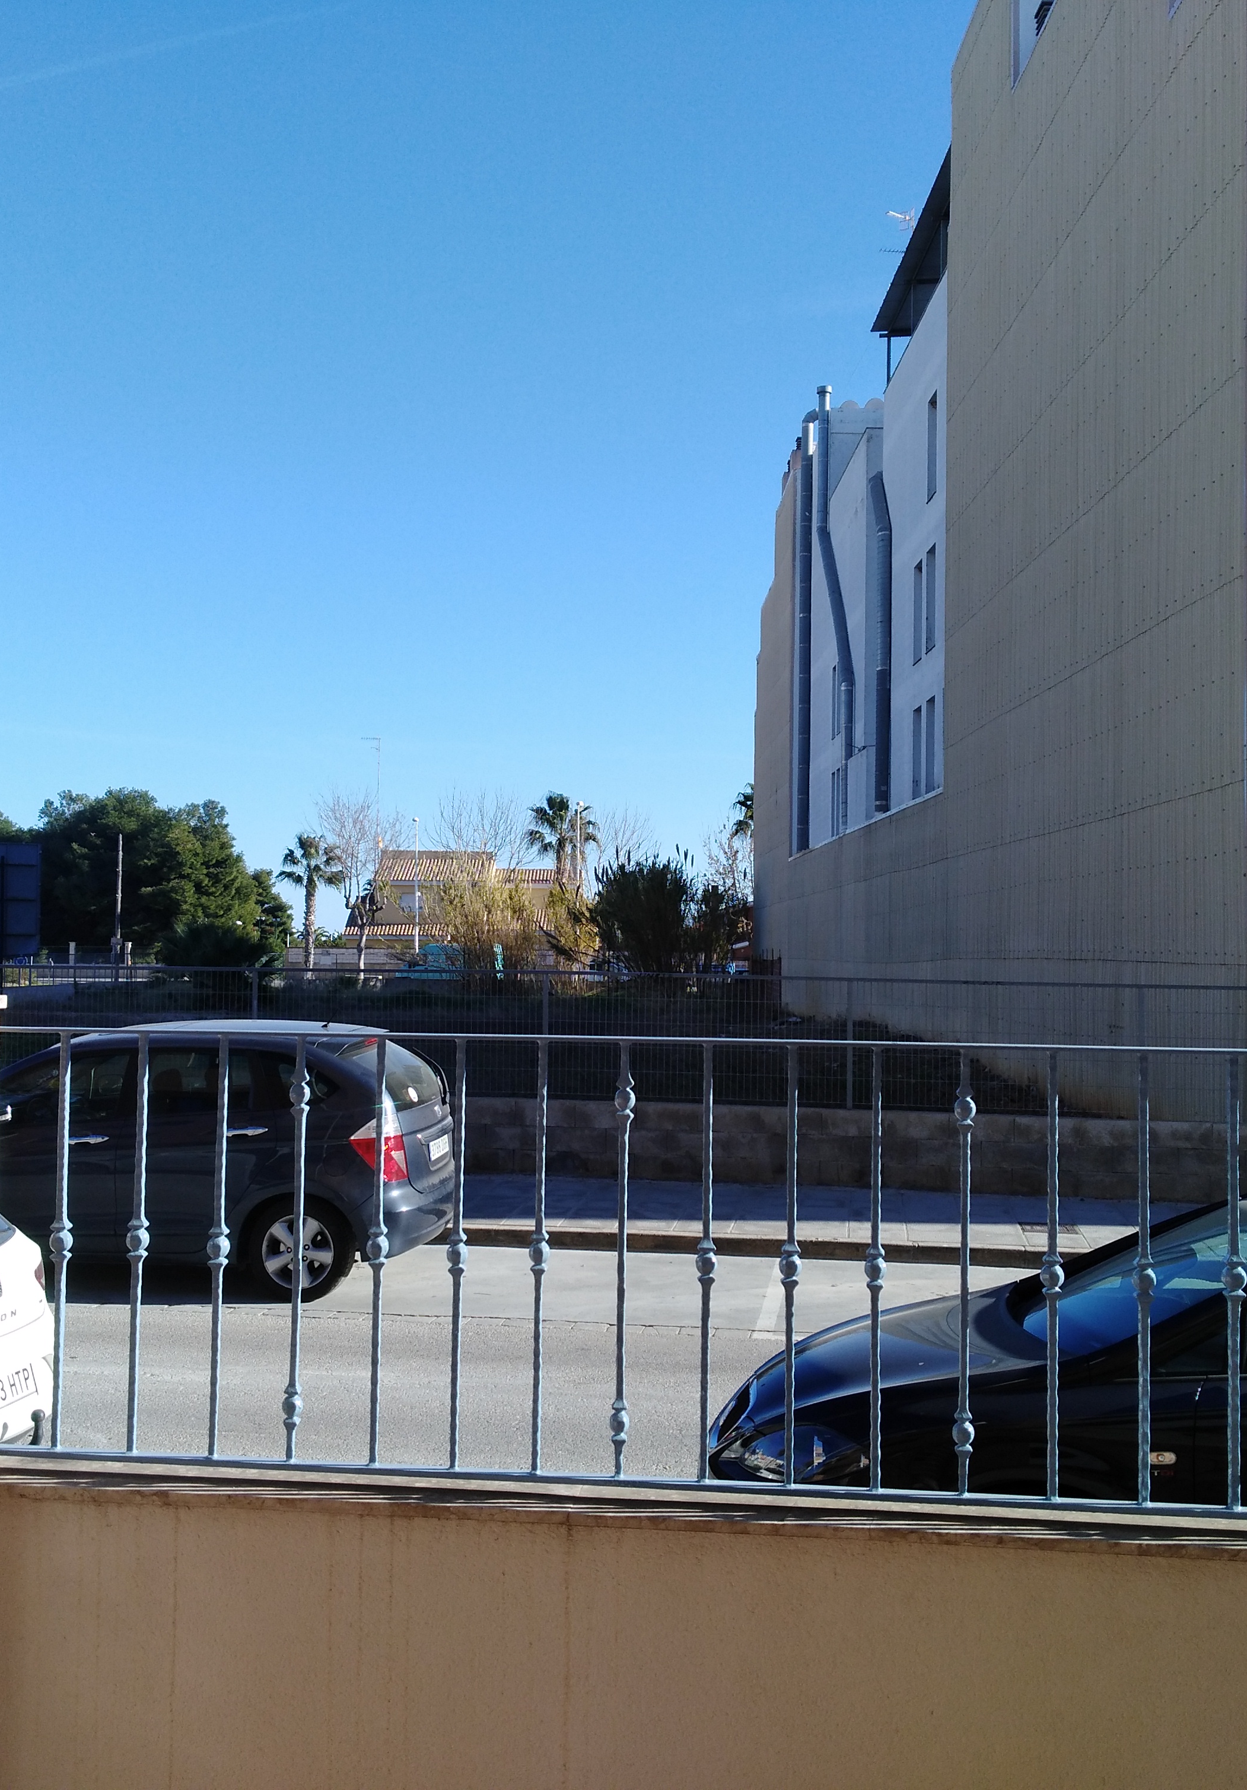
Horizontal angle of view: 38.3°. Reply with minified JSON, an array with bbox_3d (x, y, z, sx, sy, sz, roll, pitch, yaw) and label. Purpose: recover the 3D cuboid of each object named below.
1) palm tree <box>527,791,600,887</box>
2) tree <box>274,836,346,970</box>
[{"bbox_3d":[-3.127,-0.127,87.846,3.500,9.830,3.500,1,-2,-2],"label":"palm tree"},{"bbox_3d":[-15.787,0.805,89.878,3.400,7.800,3.400,1,-2,-10],"label":"tree"}]

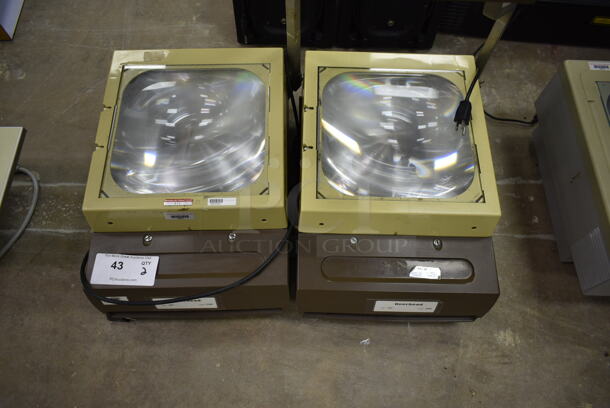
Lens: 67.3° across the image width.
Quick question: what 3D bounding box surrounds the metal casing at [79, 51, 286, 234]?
[{"bbox_3d":[-0.203,-0.131,0.855,0.333,0.062,0.351,-1,65,-1],"label":"metal casing"}]

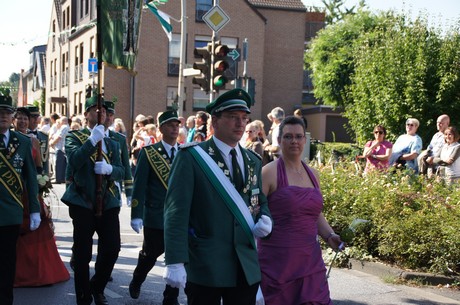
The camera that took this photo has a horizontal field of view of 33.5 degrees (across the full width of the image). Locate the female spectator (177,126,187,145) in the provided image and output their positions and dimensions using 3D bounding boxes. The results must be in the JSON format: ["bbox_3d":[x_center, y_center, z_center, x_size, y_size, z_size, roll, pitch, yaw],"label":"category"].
[{"bbox_3d":[-0.983,0.289,15.020,0.320,1.560,0.460,2,1,-7],"label":"female spectator"}]

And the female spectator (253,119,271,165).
[{"bbox_3d":[0.419,0.345,11.021,0.340,1.640,0.470,2,1,-3],"label":"female spectator"}]

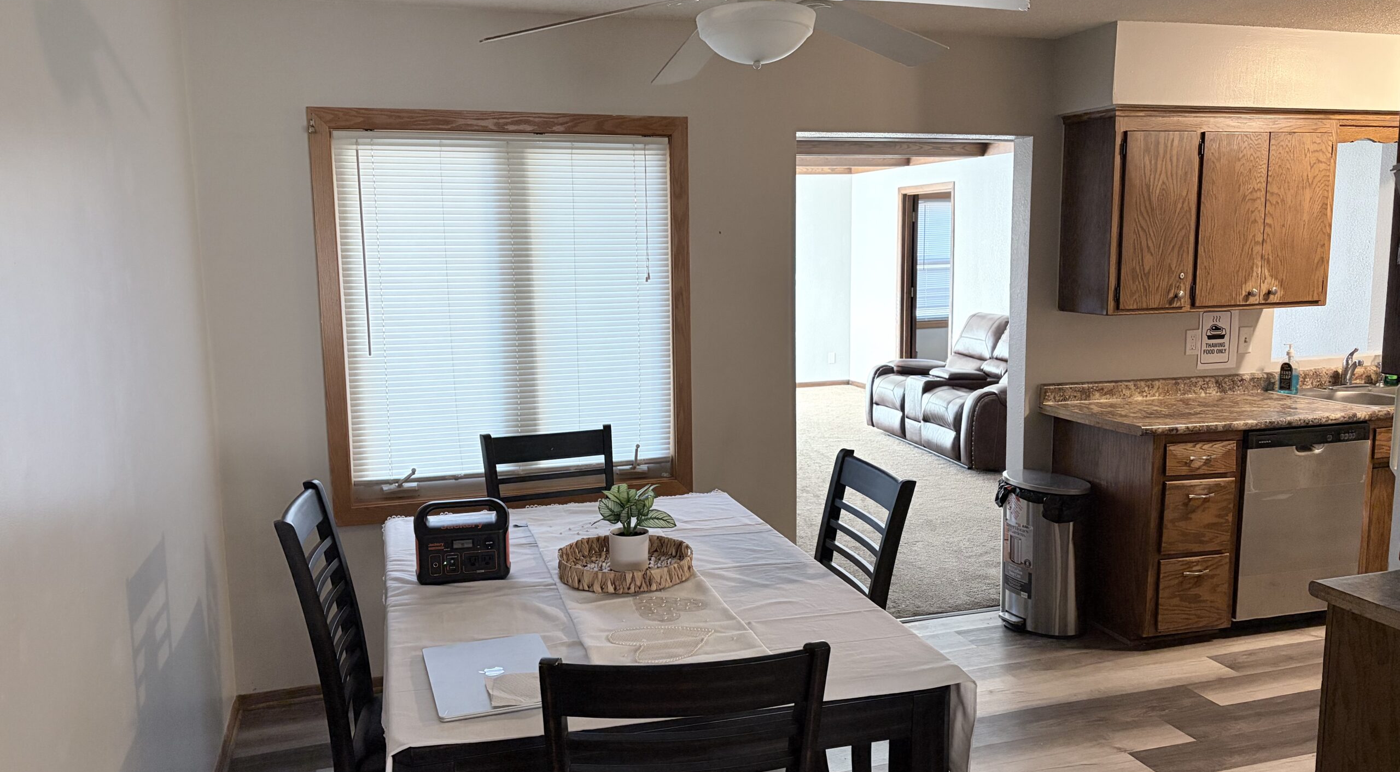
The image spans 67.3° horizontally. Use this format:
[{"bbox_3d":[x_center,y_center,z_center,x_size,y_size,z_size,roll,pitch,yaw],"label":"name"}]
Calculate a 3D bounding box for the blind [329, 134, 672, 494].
[{"bbox_3d":[-0.681,-0.291,3.842,1.185,1.233,0.035,-3,8,-17],"label":"blind"}]

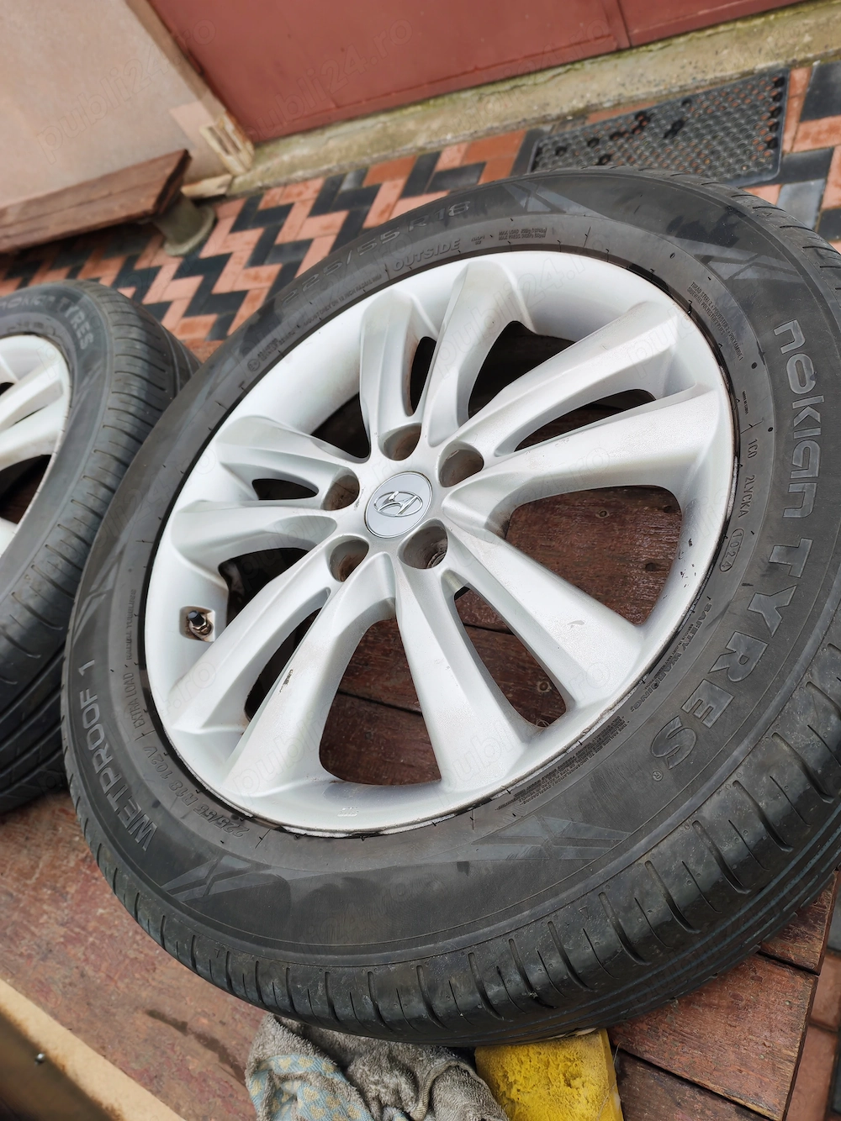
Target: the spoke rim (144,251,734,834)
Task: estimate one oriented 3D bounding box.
[{"bbox_3d":[0.024,-0.003,0.730,0.497,0.185,0.497,0,62,33],"label":"spoke rim"}]

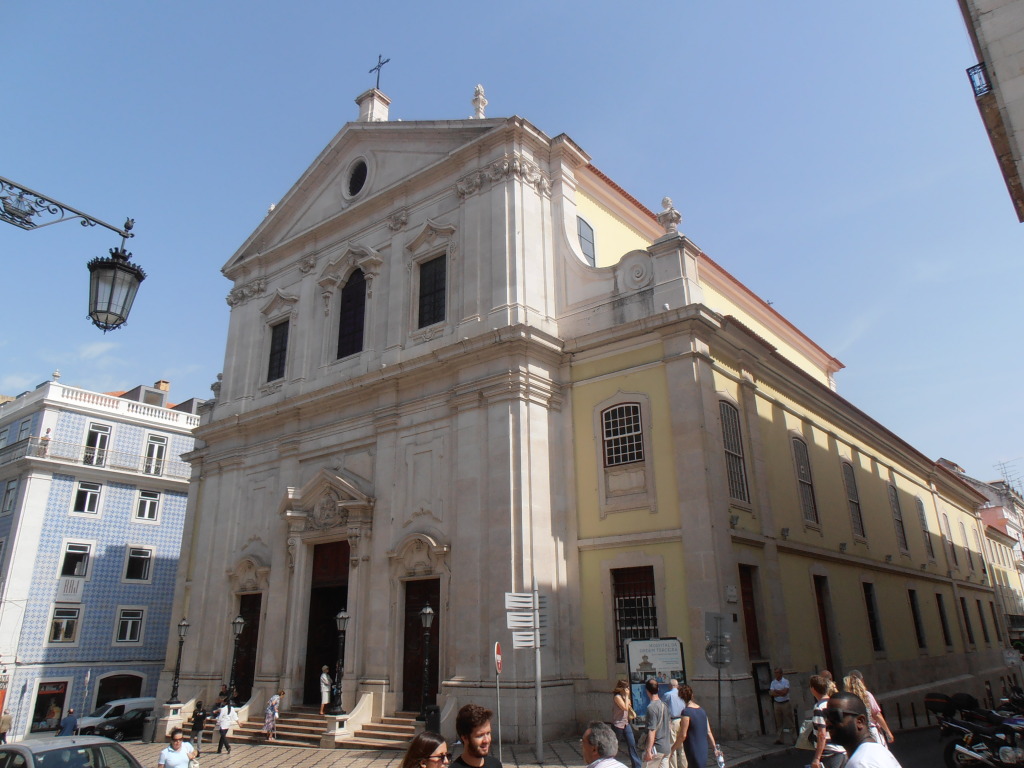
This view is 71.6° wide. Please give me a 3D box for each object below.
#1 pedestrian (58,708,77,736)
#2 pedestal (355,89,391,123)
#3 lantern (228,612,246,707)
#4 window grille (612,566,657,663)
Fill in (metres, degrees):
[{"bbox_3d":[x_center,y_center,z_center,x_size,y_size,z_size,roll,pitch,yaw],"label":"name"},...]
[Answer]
[{"bbox_3d":[-15.603,12.253,24.709,0.550,1.720,0.420,7,-21,-21],"label":"pedestrian"},{"bbox_3d":[-6.966,-13.179,35.314,1.370,2.150,1.120,-15,-24,34],"label":"pedestal"},{"bbox_3d":[-10.766,10.724,27.608,0.580,3.319,0.580,-15,-24,34],"label":"lantern"},{"bbox_3d":[3.909,7.307,22.535,1.480,2.860,0.120,-15,-24,34],"label":"window grille"}]

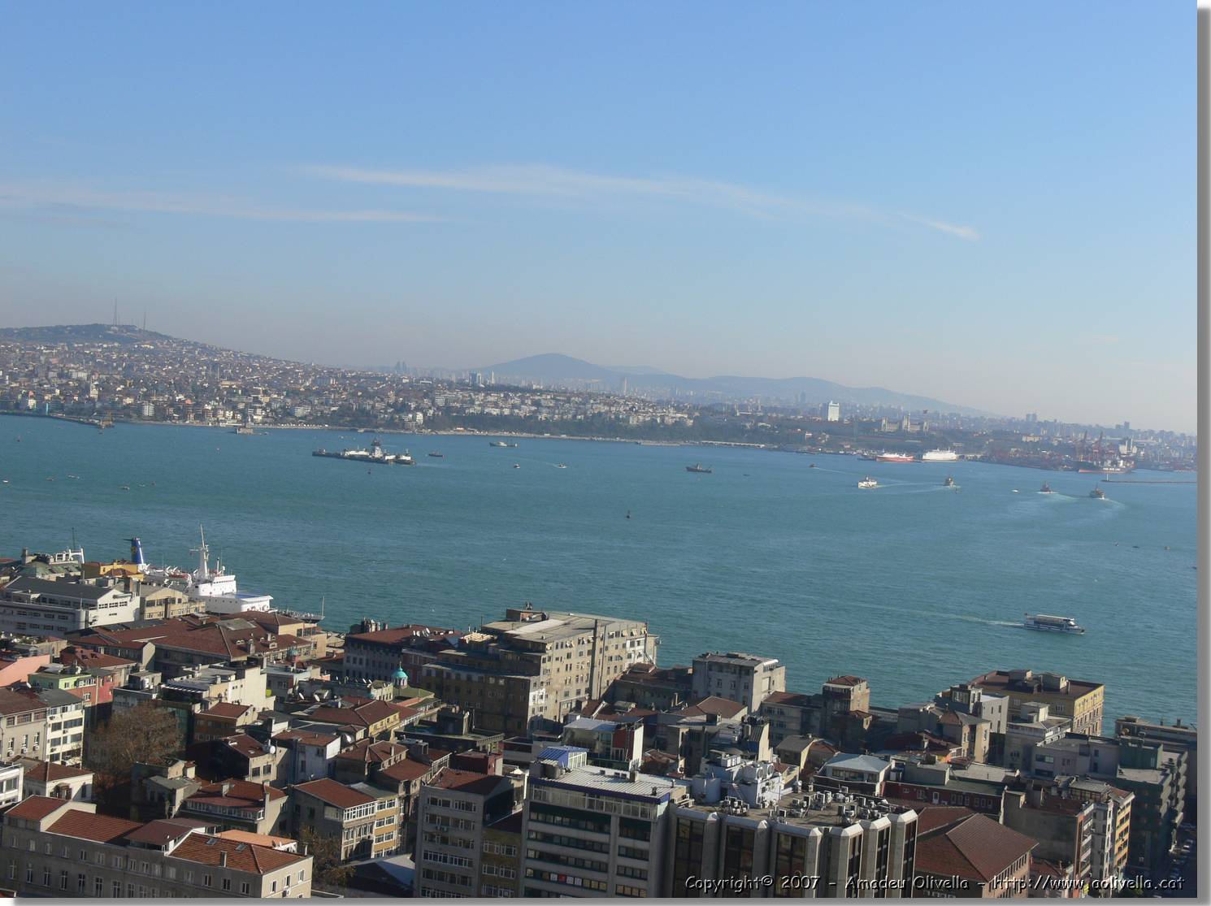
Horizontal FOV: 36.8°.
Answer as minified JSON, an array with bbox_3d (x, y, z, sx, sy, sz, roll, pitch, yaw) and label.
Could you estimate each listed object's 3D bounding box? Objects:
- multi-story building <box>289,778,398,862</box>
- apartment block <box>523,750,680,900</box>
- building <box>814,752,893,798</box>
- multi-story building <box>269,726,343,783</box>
[{"bbox_3d":[-49.210,69.600,344.880,12.900,13.000,14.700,6,2,36],"label":"multi-story building"},{"bbox_3d":[-0.440,64.900,297.480,21.300,27.700,12.000,5,2,19],"label":"apartment block"},{"bbox_3d":[55.860,75.640,410.330,13.900,15.000,13.000,5,2,18],"label":"building"},{"bbox_3d":[-62.270,65.650,374.430,12.200,16.000,11.000,4,2,7],"label":"multi-story building"}]

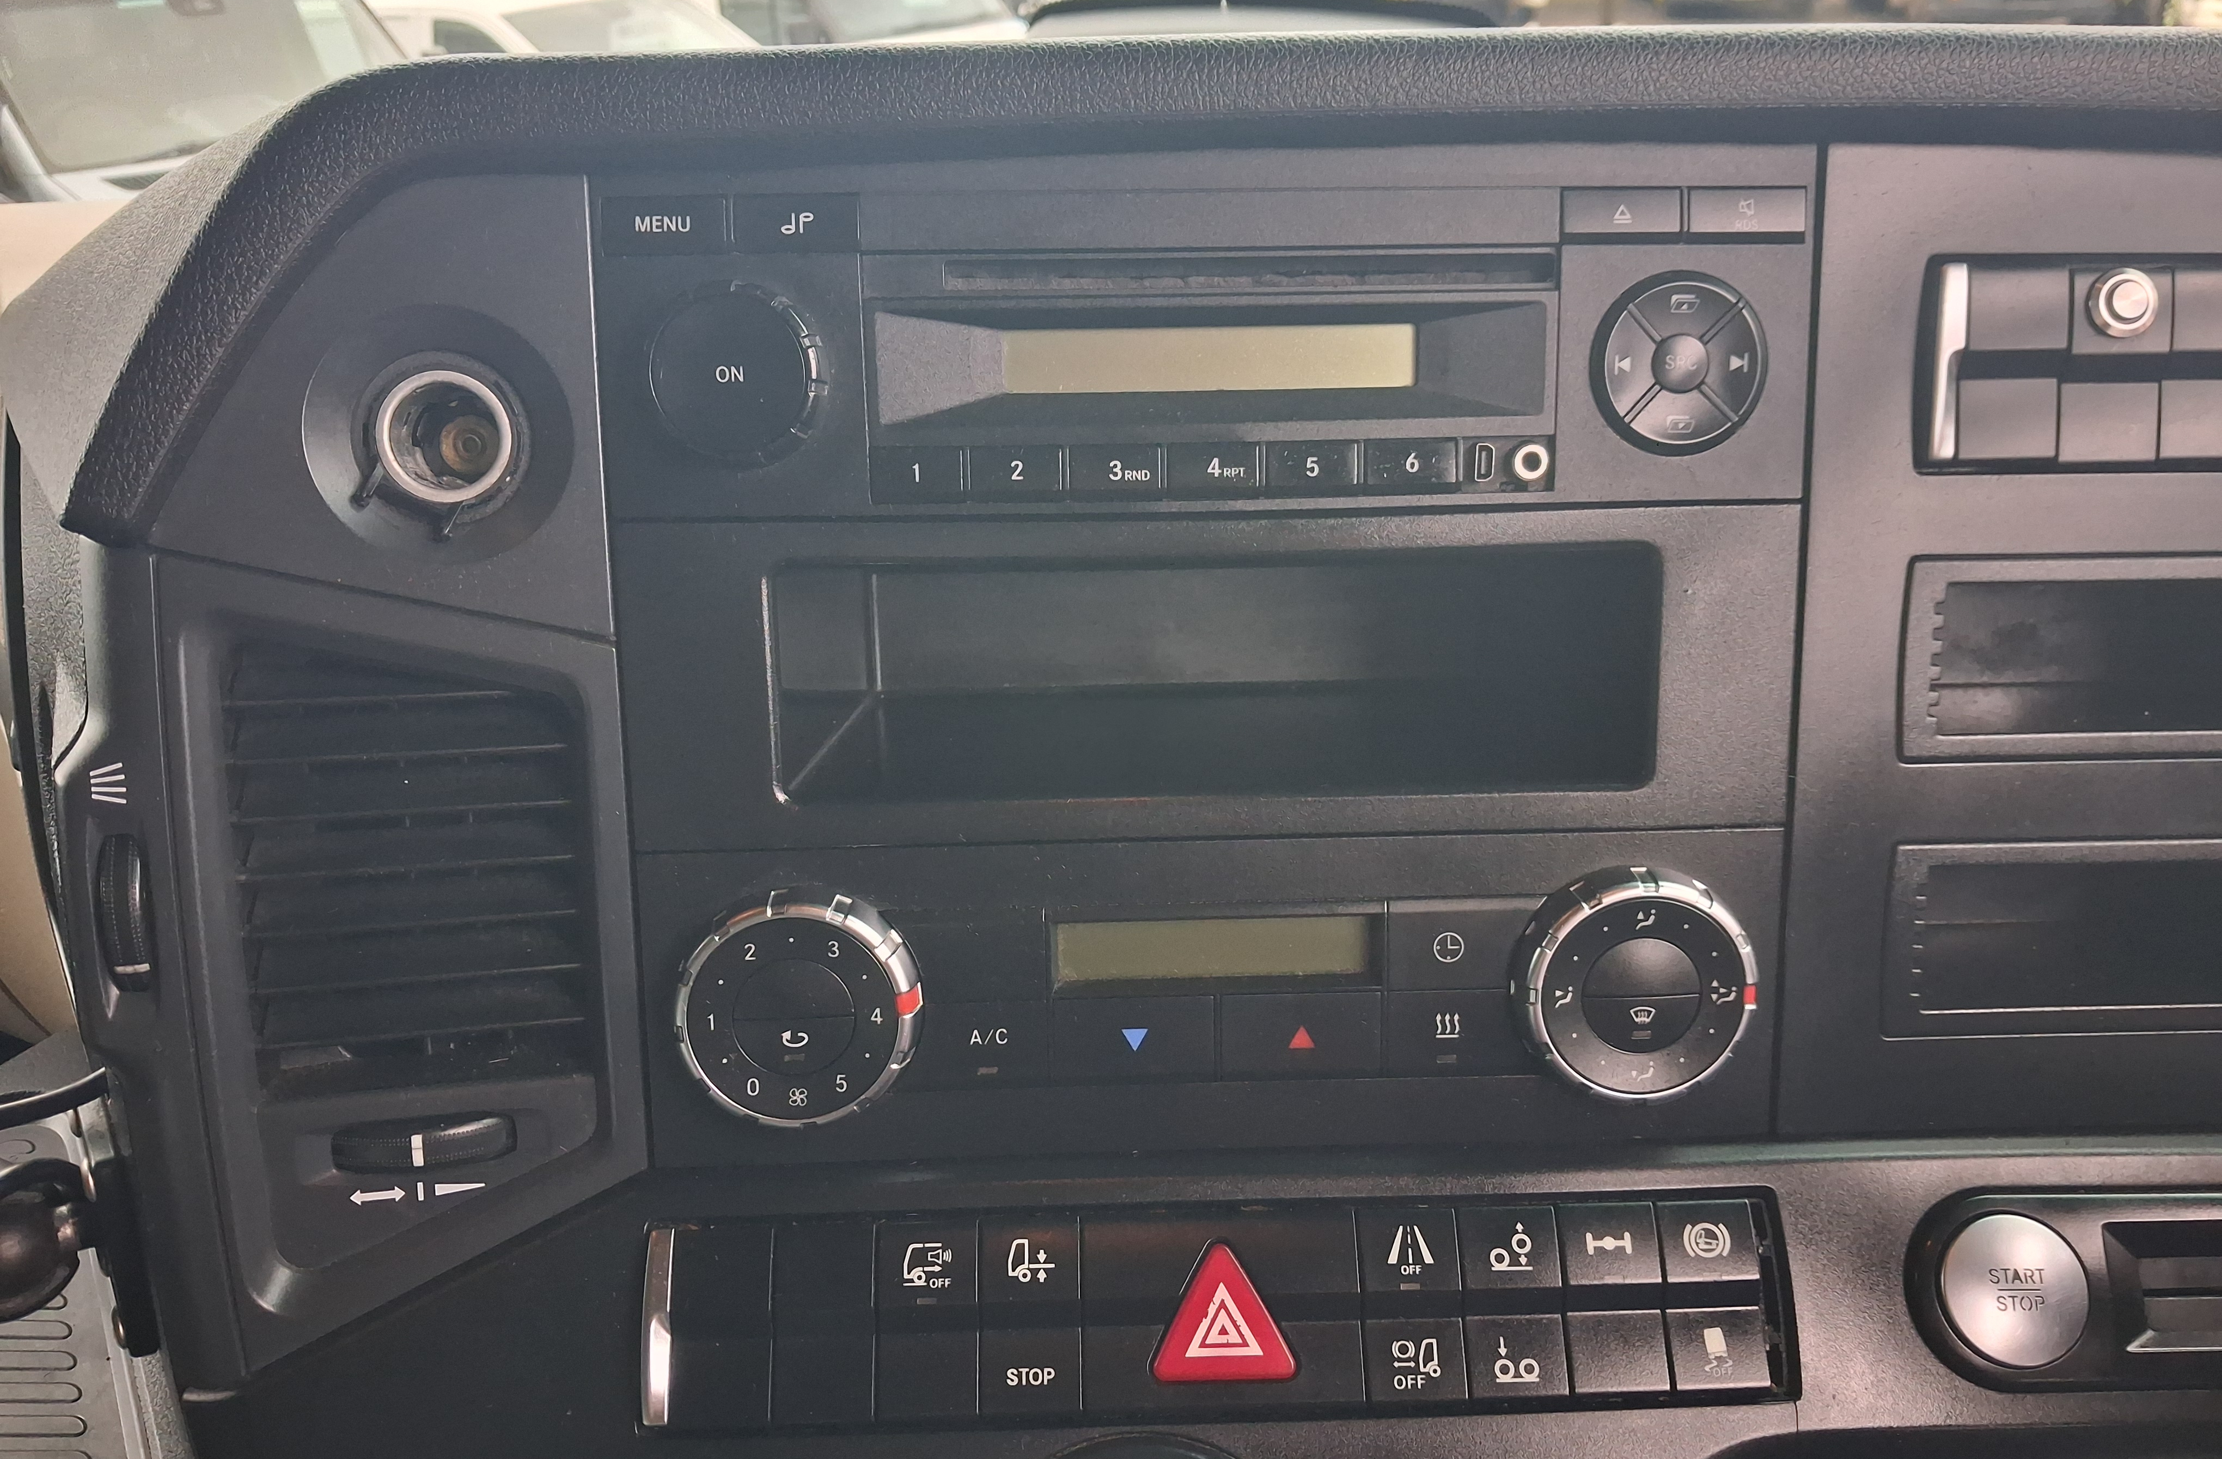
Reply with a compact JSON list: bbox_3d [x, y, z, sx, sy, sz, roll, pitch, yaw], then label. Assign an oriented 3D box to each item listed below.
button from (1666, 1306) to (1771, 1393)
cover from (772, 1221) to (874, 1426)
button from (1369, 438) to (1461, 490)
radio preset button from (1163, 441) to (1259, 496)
[{"bbox_3d":[0.127,0.131,0.369,0.021,0.016,0.010,-1,-14,-3],"label":"button"},{"bbox_3d":[-0.060,0.125,0.368,0.021,0.040,0.012,-1,-15,-3],"label":"cover"},{"bbox_3d":[0.061,-0.054,0.354,0.019,0.010,0.007,-1,9,-2],"label":"button"},{"bbox_3d":[0.021,-0.053,0.353,0.019,0.010,0.007,-1,9,-2],"label":"radio preset button"}]

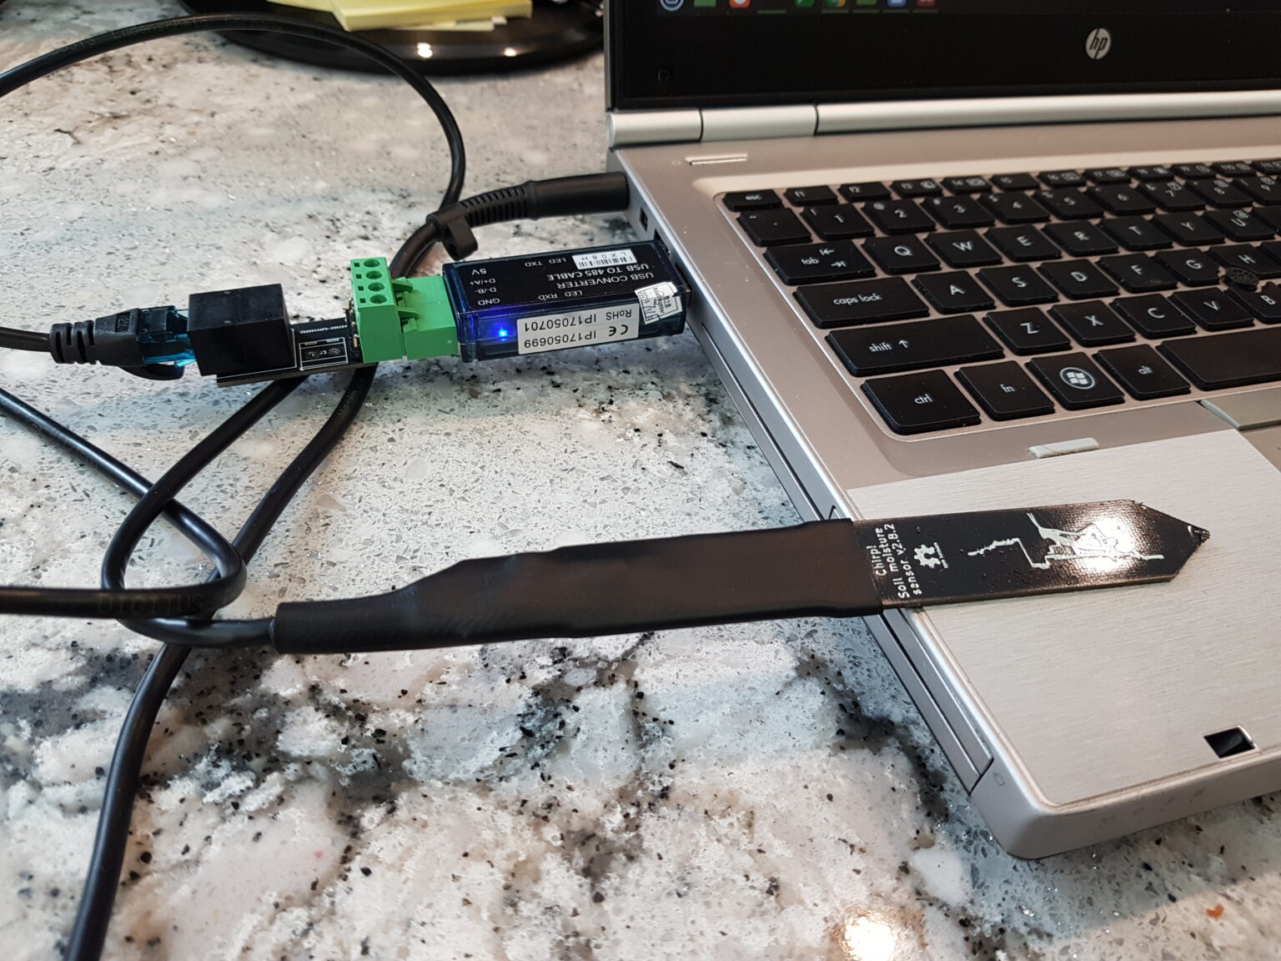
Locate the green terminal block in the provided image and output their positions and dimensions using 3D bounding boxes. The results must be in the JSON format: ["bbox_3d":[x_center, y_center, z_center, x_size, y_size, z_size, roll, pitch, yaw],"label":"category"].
[{"bbox_3d":[-0.055,-0.041,0.224,0.021,0.015,0.022,-9,45,-17],"label":"green terminal block"}]

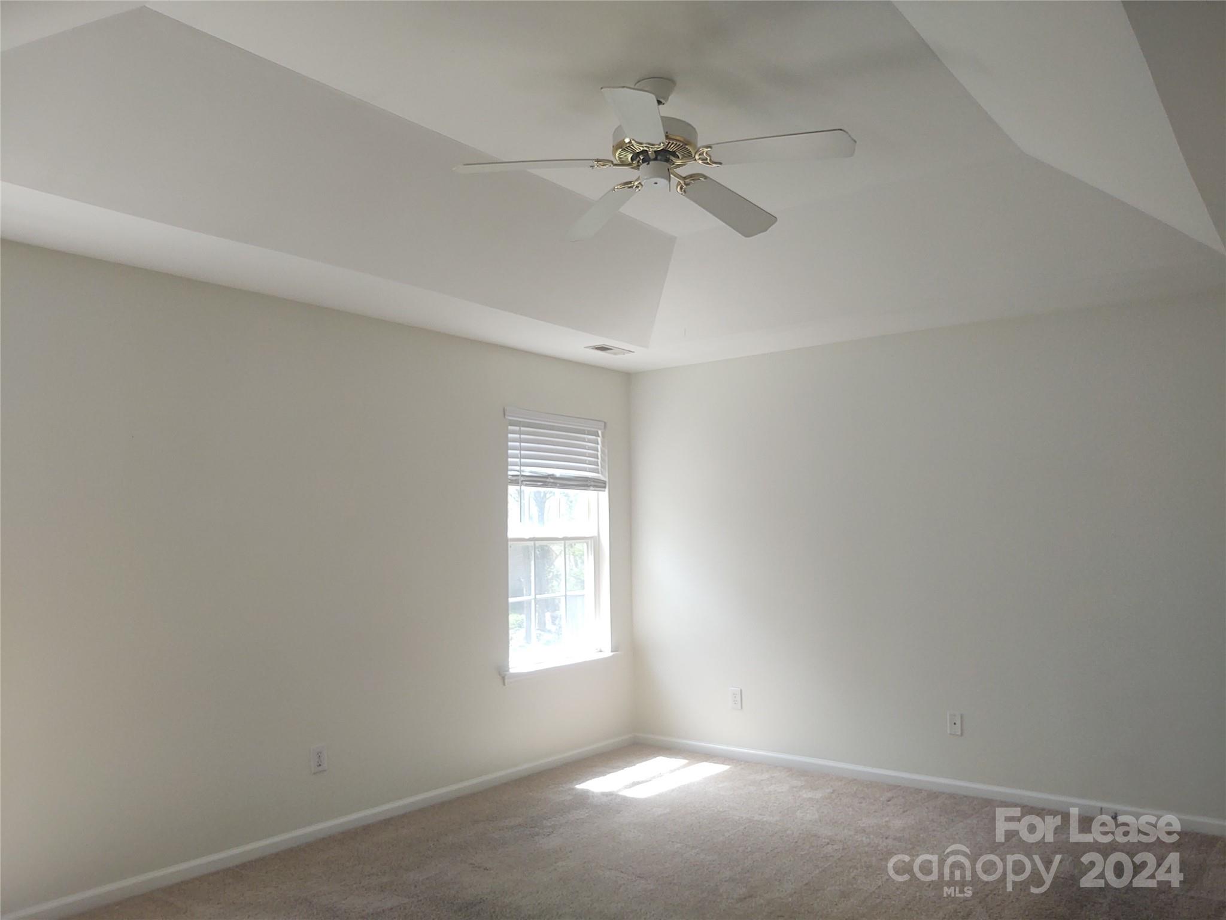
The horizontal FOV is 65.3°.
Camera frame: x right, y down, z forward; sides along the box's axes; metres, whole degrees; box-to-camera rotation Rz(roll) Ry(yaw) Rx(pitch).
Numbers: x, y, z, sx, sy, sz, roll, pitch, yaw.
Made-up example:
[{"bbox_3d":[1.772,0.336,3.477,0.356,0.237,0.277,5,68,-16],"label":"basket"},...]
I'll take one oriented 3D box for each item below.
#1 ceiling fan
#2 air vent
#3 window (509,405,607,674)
[{"bbox_3d":[0.142,-1.084,3.232,1.300,0.340,1.300,-4,-6,37],"label":"ceiling fan"},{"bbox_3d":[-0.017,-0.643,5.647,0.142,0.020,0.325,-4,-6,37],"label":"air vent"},{"bbox_3d":[-0.339,0.474,5.767,0.120,1.460,0.935,-4,-6,37],"label":"window"}]

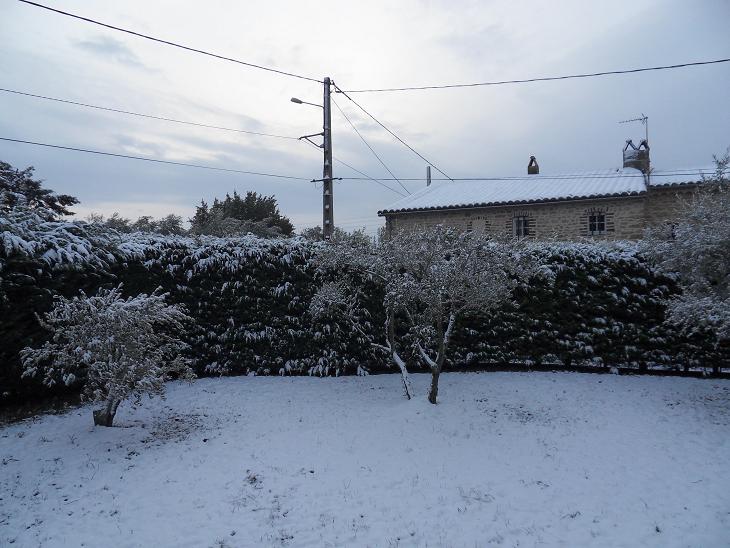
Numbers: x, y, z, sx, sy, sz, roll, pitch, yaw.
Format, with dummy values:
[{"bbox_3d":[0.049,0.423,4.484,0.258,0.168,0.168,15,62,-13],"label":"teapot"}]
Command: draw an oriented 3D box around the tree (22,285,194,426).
[{"bbox_3d":[-2.848,0.902,5.603,1.750,1.580,1.600,1,-1,-27],"label":"tree"}]

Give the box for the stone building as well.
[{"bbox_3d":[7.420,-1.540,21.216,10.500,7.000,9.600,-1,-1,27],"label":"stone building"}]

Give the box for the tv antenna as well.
[{"bbox_3d":[10.925,-5.919,20.733,1.300,1.320,0.420,-1,-1,28],"label":"tv antenna"}]

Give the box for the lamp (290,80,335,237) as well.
[{"bbox_3d":[-1.872,-2.565,18.110,1.550,8.950,0.420,-1,-1,22],"label":"lamp"}]

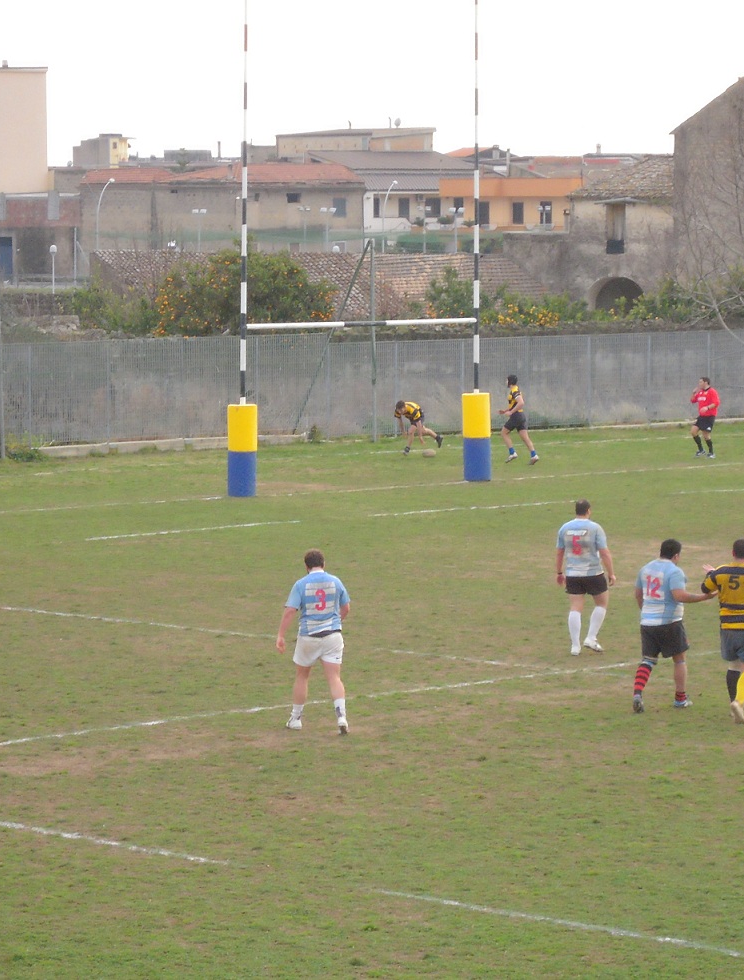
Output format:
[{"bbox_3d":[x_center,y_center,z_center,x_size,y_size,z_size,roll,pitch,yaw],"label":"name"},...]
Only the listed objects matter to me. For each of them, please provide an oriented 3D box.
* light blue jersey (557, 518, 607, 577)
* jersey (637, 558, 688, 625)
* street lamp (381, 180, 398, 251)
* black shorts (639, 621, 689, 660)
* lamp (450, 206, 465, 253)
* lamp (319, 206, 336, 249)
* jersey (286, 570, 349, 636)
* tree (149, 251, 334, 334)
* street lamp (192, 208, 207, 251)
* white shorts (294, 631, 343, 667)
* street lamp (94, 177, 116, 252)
[{"bbox_3d":[2.487,0.682,50.000,0.620,0.680,0.370,2,5,22],"label":"light blue jersey"},{"bbox_3d":[3.033,1.061,44.160,0.470,0.690,0.320,3,5,32],"label":"jersey"},{"bbox_3d":[1.279,-18.371,305.293,1.450,8.100,0.400,2,5,26],"label":"street lamp"},{"bbox_3d":[3.108,1.598,44.850,0.500,0.400,0.370,3,5,32],"label":"black shorts"},{"bbox_3d":[5.637,-15.676,280.225,1.000,6.200,0.400,1,4,18],"label":"lamp"},{"bbox_3d":[-2.707,-14.681,258.193,1.000,5.300,0.400,0,4,0],"label":"lamp"},{"bbox_3d":[-0.554,1.150,42.900,0.650,0.650,0.370,0,4,-6],"label":"jersey"},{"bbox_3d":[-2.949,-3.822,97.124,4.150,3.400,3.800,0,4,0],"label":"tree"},{"bbox_3d":[-11.621,-15.921,285.225,0.970,6.200,0.400,1,4,18],"label":"street lamp"},{"bbox_3d":[-0.538,1.611,42.477,0.490,0.370,0.330,0,4,0],"label":"white shorts"},{"bbox_3d":[-16.730,-16.162,265.000,1.350,7.200,0.300,0,4,0],"label":"street lamp"}]

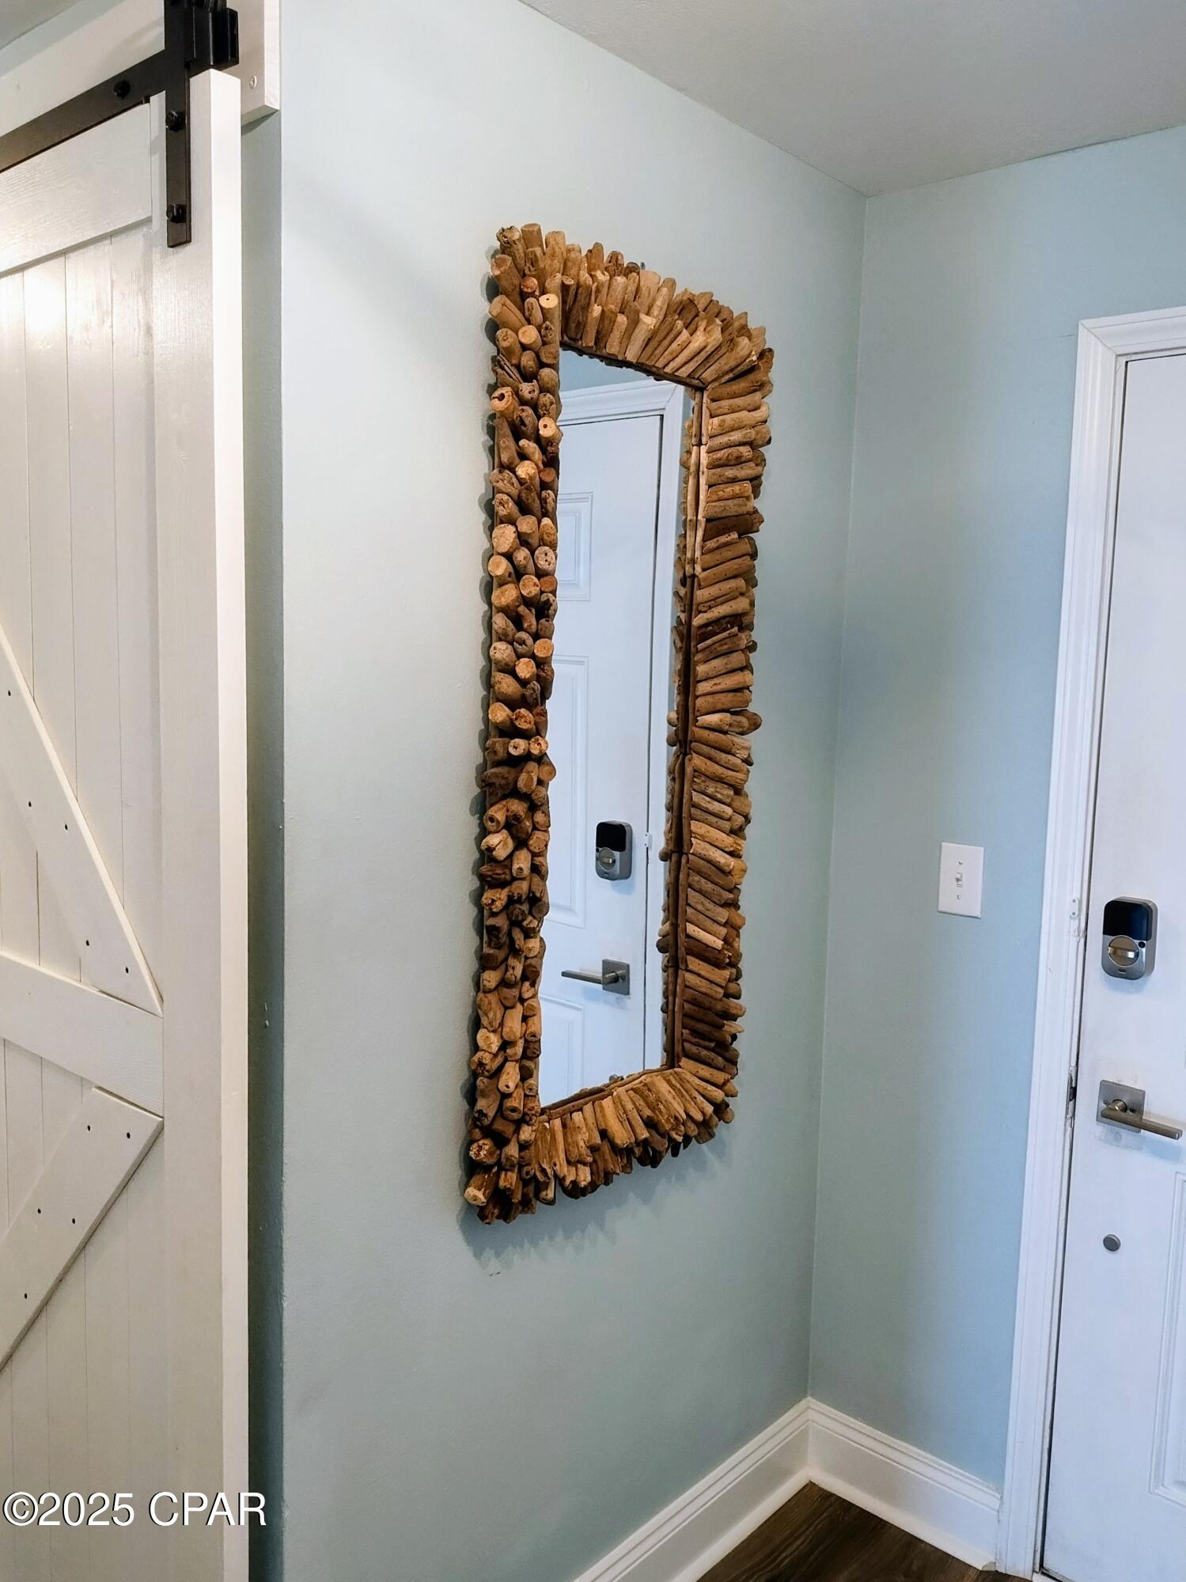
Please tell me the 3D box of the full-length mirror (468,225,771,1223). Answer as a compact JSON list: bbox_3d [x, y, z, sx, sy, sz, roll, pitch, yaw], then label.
[{"bbox_3d":[0.073,-0.072,1.675,0.077,1.320,0.585,7,8,44],"label":"full-length mirror"}]

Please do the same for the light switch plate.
[{"bbox_3d":[0.642,0.157,1.997,0.077,0.122,0.013,7,8,41],"label":"light switch plate"}]

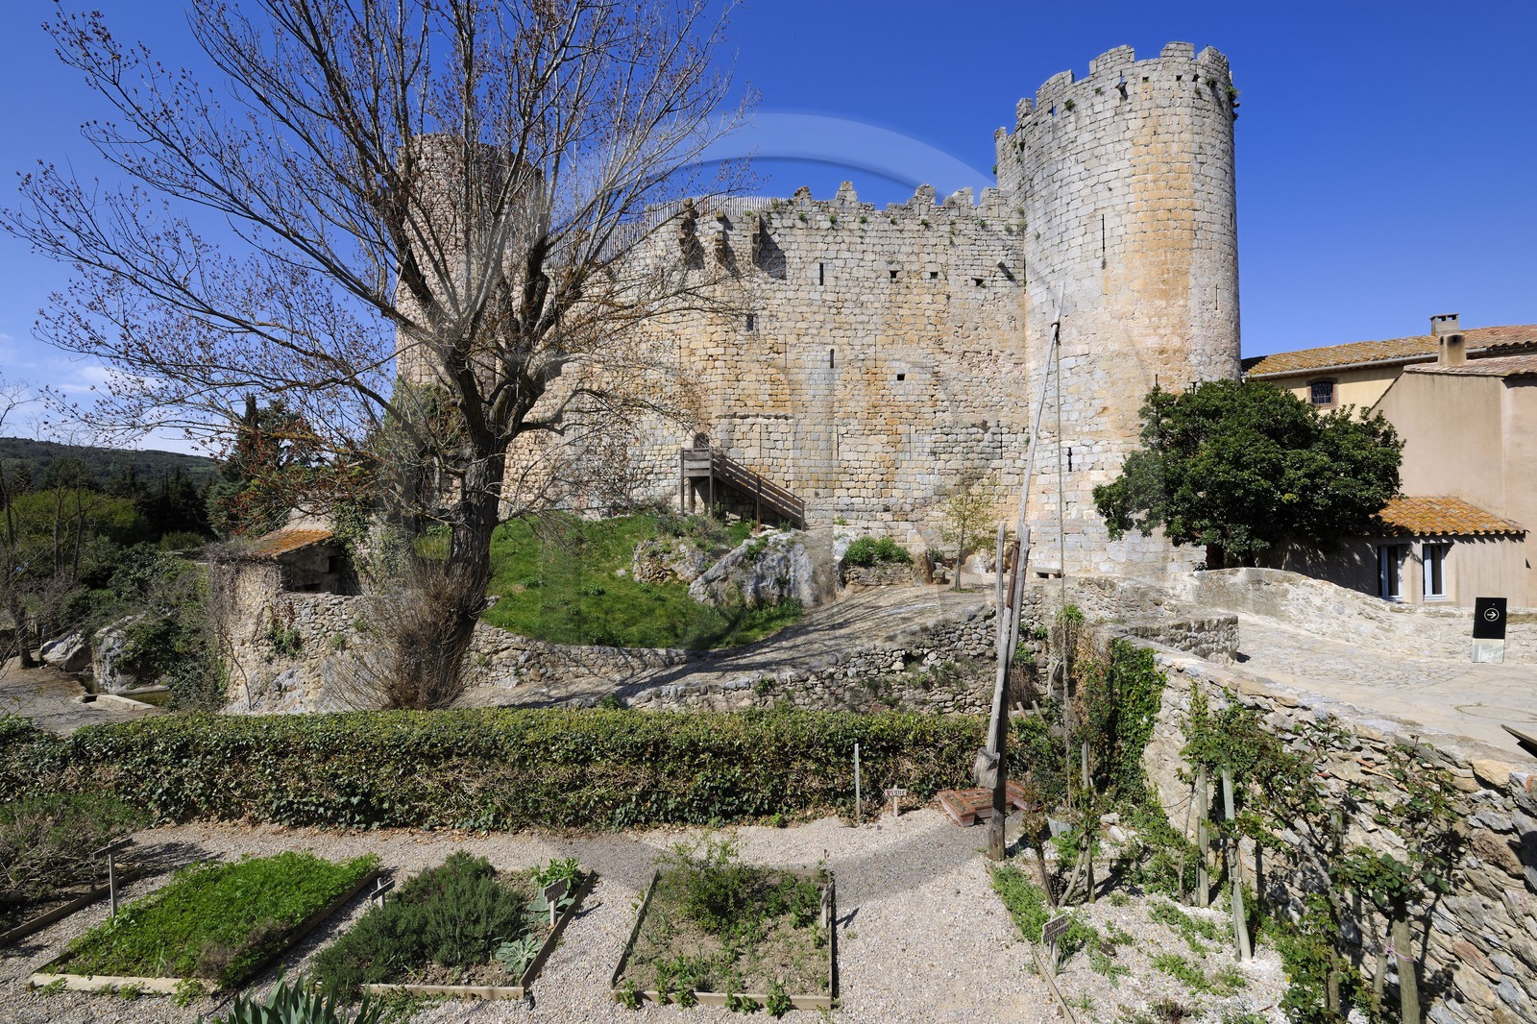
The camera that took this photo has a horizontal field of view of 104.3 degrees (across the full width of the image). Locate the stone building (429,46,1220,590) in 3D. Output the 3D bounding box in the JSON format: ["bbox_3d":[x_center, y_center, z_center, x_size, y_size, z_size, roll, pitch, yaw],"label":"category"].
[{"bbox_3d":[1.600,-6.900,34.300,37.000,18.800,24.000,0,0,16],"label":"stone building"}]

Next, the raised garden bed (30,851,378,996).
[{"bbox_3d":[-4.470,3.335,4.950,1.470,0.200,1.430,0,0,7],"label":"raised garden bed"}]

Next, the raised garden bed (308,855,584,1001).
[{"bbox_3d":[-2.841,3.815,5.756,1.750,0.370,1.660,0,0,4],"label":"raised garden bed"}]

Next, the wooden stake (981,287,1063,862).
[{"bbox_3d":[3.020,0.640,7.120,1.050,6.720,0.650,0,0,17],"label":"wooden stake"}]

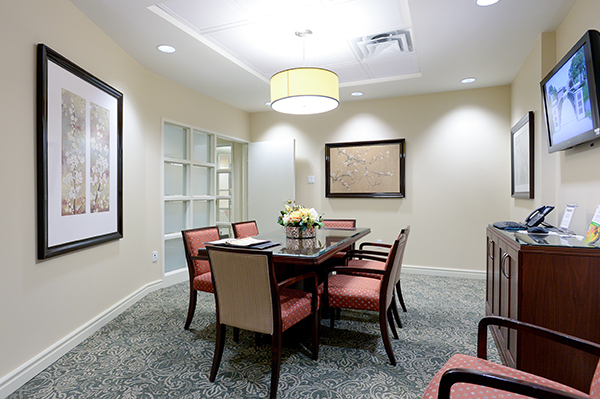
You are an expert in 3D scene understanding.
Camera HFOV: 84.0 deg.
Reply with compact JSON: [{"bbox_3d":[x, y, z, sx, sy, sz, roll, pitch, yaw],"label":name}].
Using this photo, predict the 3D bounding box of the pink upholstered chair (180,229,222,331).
[{"bbox_3d":[-0.660,0.708,3.049,0.600,0.855,0.570,0,0,21],"label":"pink upholstered chair"}]

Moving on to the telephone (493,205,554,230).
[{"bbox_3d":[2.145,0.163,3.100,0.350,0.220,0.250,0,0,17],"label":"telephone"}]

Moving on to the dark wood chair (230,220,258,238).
[{"bbox_3d":[-0.396,0.706,3.837,0.600,0.855,0.570,0,0,21],"label":"dark wood chair"}]

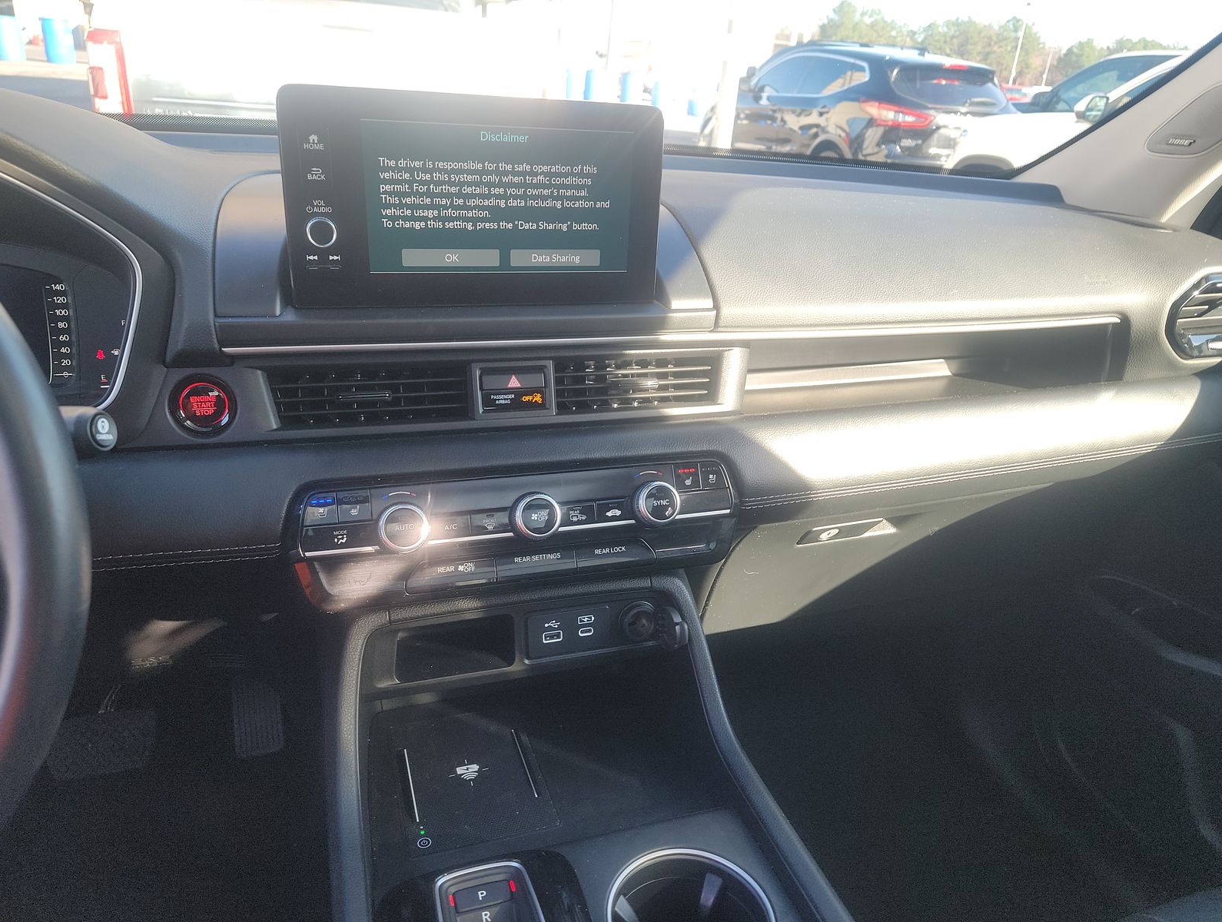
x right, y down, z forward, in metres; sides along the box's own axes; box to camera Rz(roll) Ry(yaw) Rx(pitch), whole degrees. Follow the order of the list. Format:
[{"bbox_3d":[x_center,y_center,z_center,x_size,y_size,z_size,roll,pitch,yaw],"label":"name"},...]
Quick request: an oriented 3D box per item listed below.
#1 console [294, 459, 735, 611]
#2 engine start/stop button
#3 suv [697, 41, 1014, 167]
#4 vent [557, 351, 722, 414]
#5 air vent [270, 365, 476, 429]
[{"bbox_3d":[-0.057,0.039,0.571,0.284,0.079,0.050,-5,7,-18],"label":"console"},{"bbox_3d":[-0.255,-0.034,0.534,0.037,0.037,0.016,-5,9,-18],"label":"engine start/stop button"},{"bbox_3d":[2.710,-4.280,10.610,1.840,1.590,4.390,-8,28,-23],"label":"suv"},{"bbox_3d":[0.017,-0.058,0.638,0.122,0.042,0.030,-5,9,-18],"label":"vent"},{"bbox_3d":[-0.163,-0.044,0.578,0.127,0.042,0.030,-5,9,-18],"label":"air vent"}]

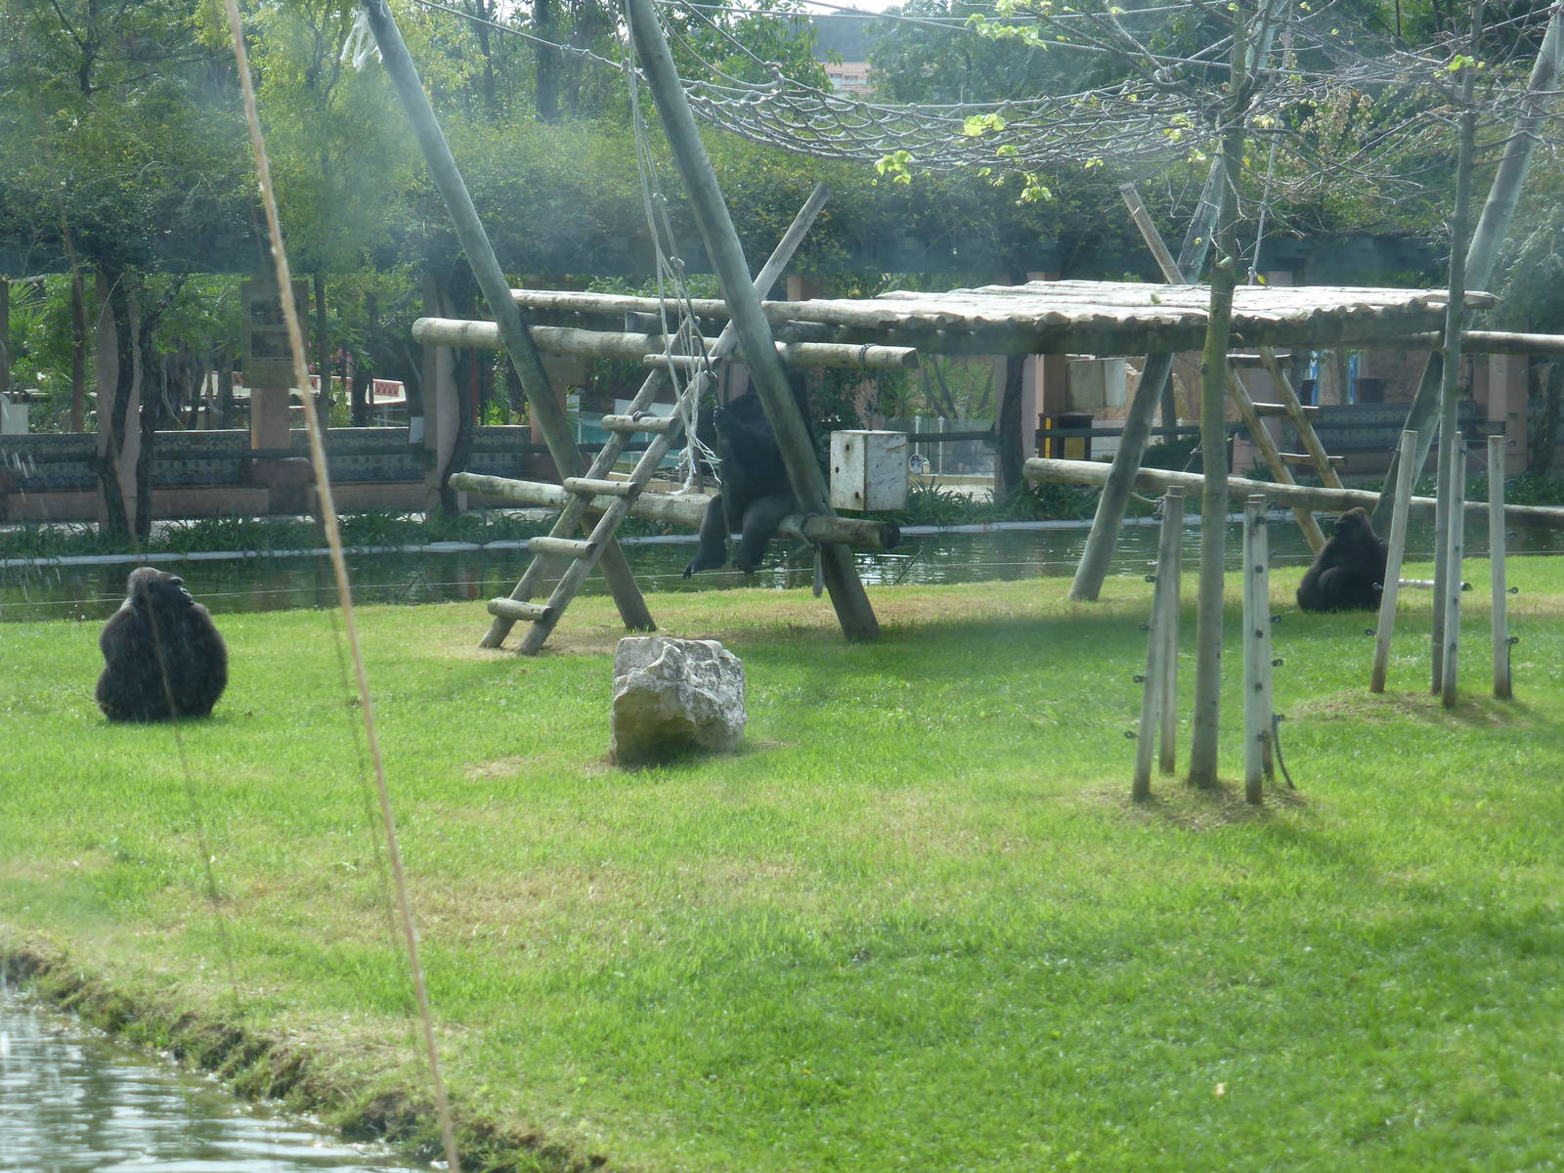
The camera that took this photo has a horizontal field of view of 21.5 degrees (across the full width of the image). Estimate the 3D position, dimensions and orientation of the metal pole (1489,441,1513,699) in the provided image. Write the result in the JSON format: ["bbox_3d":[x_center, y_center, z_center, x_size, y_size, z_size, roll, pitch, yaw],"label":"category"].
[{"bbox_3d":[4.727,-0.126,27.115,0.090,1.757,0.090,-2,6,0],"label":"metal pole"}]

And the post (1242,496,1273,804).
[{"bbox_3d":[2.630,0.361,22.917,0.087,1.727,0.087,-1,6,0],"label":"post"}]

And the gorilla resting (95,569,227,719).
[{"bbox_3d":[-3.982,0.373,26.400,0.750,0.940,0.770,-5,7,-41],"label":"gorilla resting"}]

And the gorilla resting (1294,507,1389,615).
[{"bbox_3d":[4.511,-0.211,33.000,0.700,0.830,0.600,-2,6,-22],"label":"gorilla resting"}]

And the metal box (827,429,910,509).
[{"bbox_3d":[0.627,-0.828,29.700,0.395,0.555,0.395,-4,7,-39],"label":"metal box"}]

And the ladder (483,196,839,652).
[{"bbox_3d":[-0.908,-1.293,30.173,0.660,4.295,0.220,7,-31,50],"label":"ladder"}]

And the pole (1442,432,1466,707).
[{"bbox_3d":[4.403,-0.109,26.913,0.090,1.808,0.090,1,6,0],"label":"pole"}]

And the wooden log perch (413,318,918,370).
[{"bbox_3d":[-0.994,-1.844,31.200,5.298,0.185,0.185,6,8,43],"label":"wooden log perch"}]

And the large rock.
[{"bbox_3d":[-0.629,0.707,24.900,0.790,0.740,0.680,0,6,-6],"label":"large rock"}]

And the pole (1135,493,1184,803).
[{"bbox_3d":[2.096,0.333,22.917,0.092,1.735,0.092,5,6,0],"label":"pole"}]

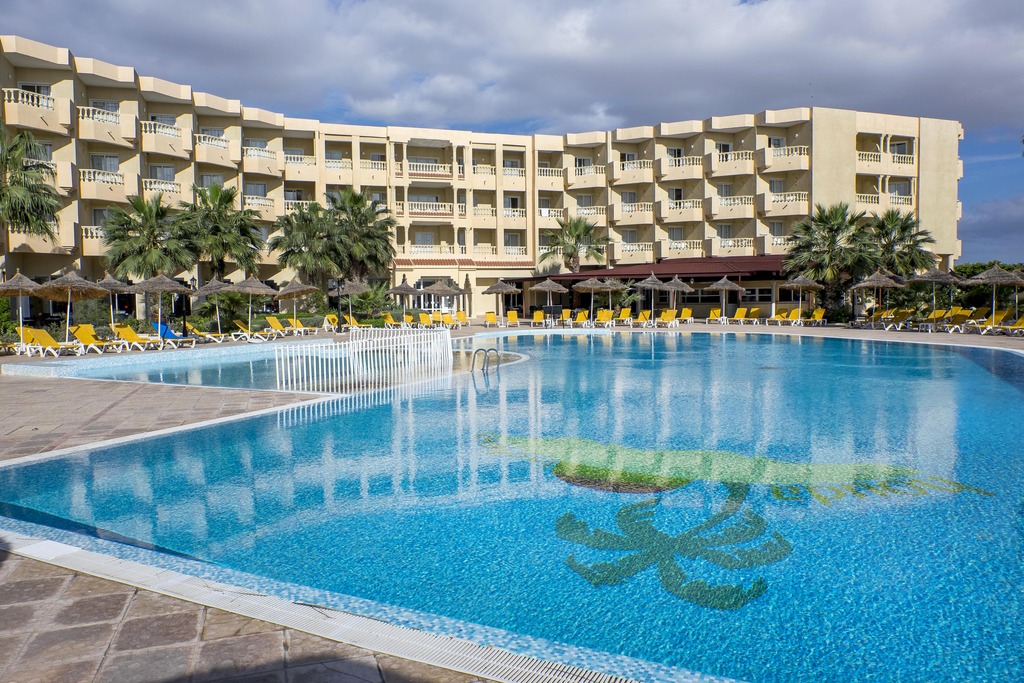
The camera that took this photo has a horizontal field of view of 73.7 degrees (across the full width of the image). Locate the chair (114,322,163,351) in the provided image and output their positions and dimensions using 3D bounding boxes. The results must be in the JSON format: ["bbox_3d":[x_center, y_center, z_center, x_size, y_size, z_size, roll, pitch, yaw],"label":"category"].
[{"bbox_3d":[-12.873,-0.136,23.444,1.830,0.900,0.690,1,4,25],"label":"chair"}]

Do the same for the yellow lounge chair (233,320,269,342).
[{"bbox_3d":[-10.857,-0.467,28.765,1.780,0.870,0.690,0,4,16],"label":"yellow lounge chair"}]

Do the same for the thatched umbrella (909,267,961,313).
[{"bbox_3d":[16.906,-1.642,27.318,2.130,2.590,2.130,-1,4,0],"label":"thatched umbrella"}]

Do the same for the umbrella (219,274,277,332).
[{"bbox_3d":[-10.427,-1.359,27.118,2.130,2.590,2.130,-1,4,0],"label":"umbrella"}]

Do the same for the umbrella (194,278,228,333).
[{"bbox_3d":[-13.042,-1.477,30.155,2.200,2.777,2.200,-1,3,0],"label":"umbrella"}]

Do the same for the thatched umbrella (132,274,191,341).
[{"bbox_3d":[-13.085,-1.158,25.566,2.300,2.691,2.300,-1,3,0],"label":"thatched umbrella"}]

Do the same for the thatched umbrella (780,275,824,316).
[{"bbox_3d":[14.698,-2.060,34.720,2.200,2.530,2.200,-1,4,0],"label":"thatched umbrella"}]

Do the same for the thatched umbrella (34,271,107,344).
[{"bbox_3d":[-15.678,-1.151,24.216,2.500,2.650,2.500,-1,4,0],"label":"thatched umbrella"}]

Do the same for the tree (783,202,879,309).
[{"bbox_3d":[17.398,-4.273,37.293,5.100,6.570,5.100,-1,4,0],"label":"tree"}]

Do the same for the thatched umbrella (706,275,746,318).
[{"bbox_3d":[11.529,-2.206,36.918,2.150,2.610,2.150,-1,4,0],"label":"thatched umbrella"}]

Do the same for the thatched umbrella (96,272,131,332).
[{"bbox_3d":[-16.317,-1.448,27.711,2.050,2.820,2.050,-1,4,0],"label":"thatched umbrella"}]

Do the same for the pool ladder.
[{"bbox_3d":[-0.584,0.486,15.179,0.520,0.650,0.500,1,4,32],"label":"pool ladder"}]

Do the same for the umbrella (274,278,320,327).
[{"bbox_3d":[-10.318,-1.649,32.752,2.150,2.737,2.150,-1,3,0],"label":"umbrella"}]

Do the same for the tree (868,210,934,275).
[{"bbox_3d":[23.439,-4.660,41.314,4.400,6.831,4.400,-1,3,0],"label":"tree"}]

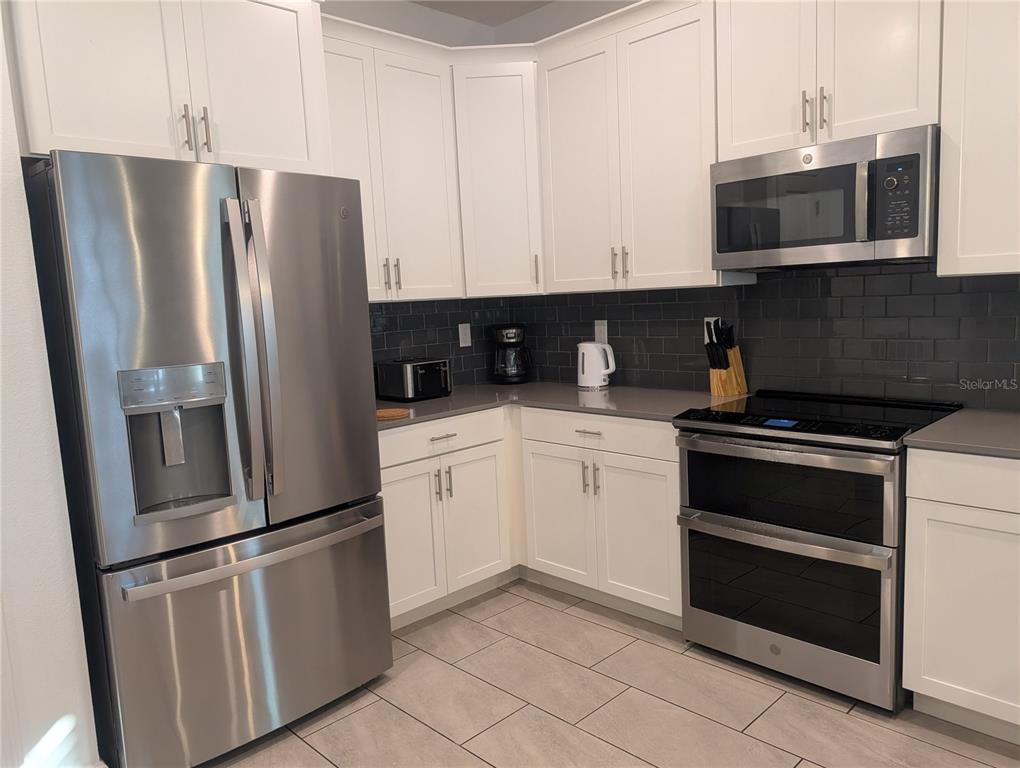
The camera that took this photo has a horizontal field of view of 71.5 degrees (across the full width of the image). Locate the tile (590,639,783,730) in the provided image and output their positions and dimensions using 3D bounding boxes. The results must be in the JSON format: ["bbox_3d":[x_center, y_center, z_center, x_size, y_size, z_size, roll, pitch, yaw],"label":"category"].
[{"bbox_3d":[0.622,1.068,2.536,0.305,0.010,0.609,-9,9,-44],"label":"tile"}]

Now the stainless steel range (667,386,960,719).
[{"bbox_3d":[1.150,0.550,2.677,0.718,0.907,0.760,-9,9,-44],"label":"stainless steel range"}]

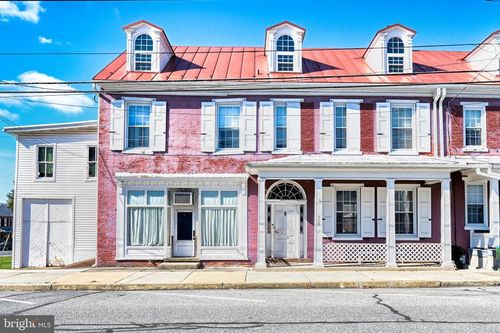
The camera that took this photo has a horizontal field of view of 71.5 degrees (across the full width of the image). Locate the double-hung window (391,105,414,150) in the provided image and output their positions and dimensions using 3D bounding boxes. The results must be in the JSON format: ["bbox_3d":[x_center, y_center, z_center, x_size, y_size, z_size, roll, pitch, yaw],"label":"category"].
[{"bbox_3d":[6.082,-1.562,13.886,0.976,1.895,0.150,0,-1,-2],"label":"double-hung window"}]

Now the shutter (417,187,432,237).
[{"bbox_3d":[6.914,1.820,13.739,0.562,2.002,0.050,0,-1,-2],"label":"shutter"}]

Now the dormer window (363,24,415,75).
[{"bbox_3d":[6.015,-4.790,15.428,1.625,2.072,2.300,0,-1,-2],"label":"dormer window"}]

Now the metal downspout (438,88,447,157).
[{"bbox_3d":[7.585,-1.665,13.691,0.130,2.716,0.330,0,-1,-2],"label":"metal downspout"}]

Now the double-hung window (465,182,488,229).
[{"bbox_3d":[9.034,1.544,13.906,0.955,1.889,0.150,0,-1,-2],"label":"double-hung window"}]

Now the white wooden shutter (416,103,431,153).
[{"bbox_3d":[6.899,-1.540,13.809,0.544,1.971,0.050,0,-1,-2],"label":"white wooden shutter"}]

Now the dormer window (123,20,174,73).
[{"bbox_3d":[-4.301,-4.811,15.131,1.638,2.110,2.300,0,-1,-2],"label":"dormer window"}]

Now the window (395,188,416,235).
[{"bbox_3d":[6.095,1.801,13.816,1.003,1.935,0.150,0,-1,-2],"label":"window"}]

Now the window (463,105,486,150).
[{"bbox_3d":[9.001,-1.551,13.970,0.947,1.866,0.150,0,-1,-2],"label":"window"}]

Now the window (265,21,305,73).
[{"bbox_3d":[1.415,-4.858,15.296,1.677,2.156,2.300,0,-1,-2],"label":"window"}]

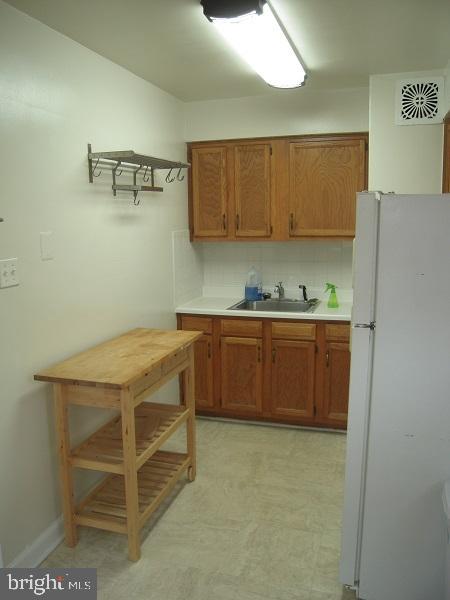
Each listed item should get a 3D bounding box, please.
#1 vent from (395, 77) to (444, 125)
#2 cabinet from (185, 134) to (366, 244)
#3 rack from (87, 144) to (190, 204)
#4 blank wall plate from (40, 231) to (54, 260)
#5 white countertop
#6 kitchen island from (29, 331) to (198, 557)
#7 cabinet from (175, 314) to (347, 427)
[{"bbox_3d":[1.205,-1.230,3.003,0.280,0.279,0.020,2,10,17],"label":"vent"},{"bbox_3d":[0.409,-0.843,3.780,1.376,0.757,0.336,2,10,17],"label":"cabinet"},{"bbox_3d":[-0.472,-0.705,2.797,0.294,0.305,0.670,2,10,17],"label":"rack"},{"bbox_3d":[-0.803,-0.247,2.206,0.009,0.120,0.083,3,10,17],"label":"blank wall plate"},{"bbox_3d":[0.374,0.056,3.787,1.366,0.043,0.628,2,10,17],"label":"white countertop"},{"bbox_3d":[-0.471,0.708,2.593,0.430,0.900,1.000,2,10,17],"label":"kitchen island"},{"bbox_3d":[0.384,0.501,3.865,1.366,0.869,0.617,2,10,17],"label":"cabinet"}]

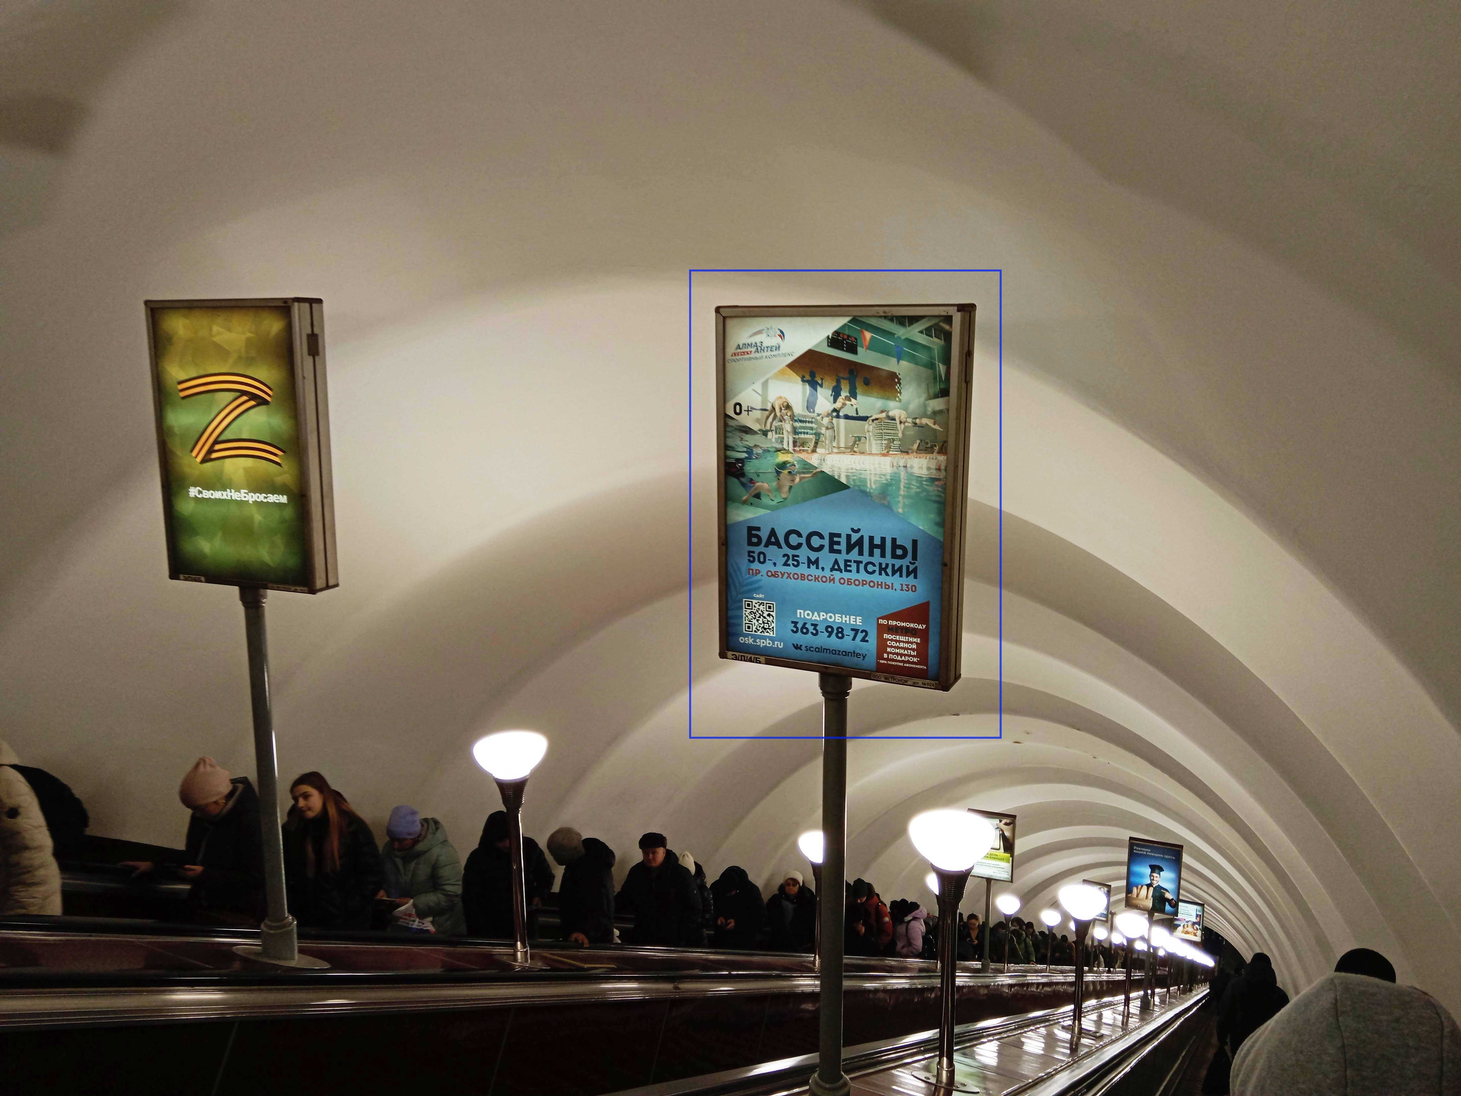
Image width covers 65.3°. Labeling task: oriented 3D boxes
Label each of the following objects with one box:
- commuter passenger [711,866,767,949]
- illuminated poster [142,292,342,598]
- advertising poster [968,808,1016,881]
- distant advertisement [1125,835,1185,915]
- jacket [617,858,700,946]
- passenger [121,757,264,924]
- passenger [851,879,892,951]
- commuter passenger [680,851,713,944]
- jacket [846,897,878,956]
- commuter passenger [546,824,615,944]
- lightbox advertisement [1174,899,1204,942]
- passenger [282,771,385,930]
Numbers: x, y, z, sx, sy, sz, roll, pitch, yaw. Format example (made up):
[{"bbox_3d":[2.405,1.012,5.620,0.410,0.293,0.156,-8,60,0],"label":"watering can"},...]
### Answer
[{"bbox_3d":[0.054,3.149,9.820,0.520,0.977,0.380,5,13,22],"label":"commuter passenger"},{"bbox_3d":[-1.702,-0.361,3.982,0.670,0.983,0.129,4,11,23],"label":"illuminated poster"},{"bbox_3d":[3.729,4.225,16.276,0.670,0.983,0.129,5,12,25],"label":"advertising poster"},{"bbox_3d":[5.643,4.360,15.166,0.670,0.983,0.129,5,11,24],"label":"distant advertisement"},{"bbox_3d":[-0.538,2.754,8.609,0.600,0.912,0.380,5,13,21],"label":"jacket"},{"bbox_3d":[-2.208,1.673,5.015,0.550,1.610,0.500,6,13,25],"label":"passenger"},{"bbox_3d":[1.601,4.653,13.335,0.520,1.840,0.420,9,15,37],"label":"passenger"},{"bbox_3d":[-0.307,3.210,9.236,0.500,1.662,0.360,6,13,25],"label":"commuter passenger"},{"bbox_3d":[1.592,4.751,14.329,0.550,0.820,0.420,5,12,25],"label":"jacket"},{"bbox_3d":[-0.950,2.490,7.170,0.520,1.681,0.440,10,16,40],"label":"commuter passenger"},{"bbox_3d":[10.990,8.948,27.397,0.670,0.983,0.129,5,12,25],"label":"lightbox advertisement"},{"bbox_3d":[-1.892,1.820,5.458,0.520,1.646,0.400,5,13,21],"label":"passenger"}]

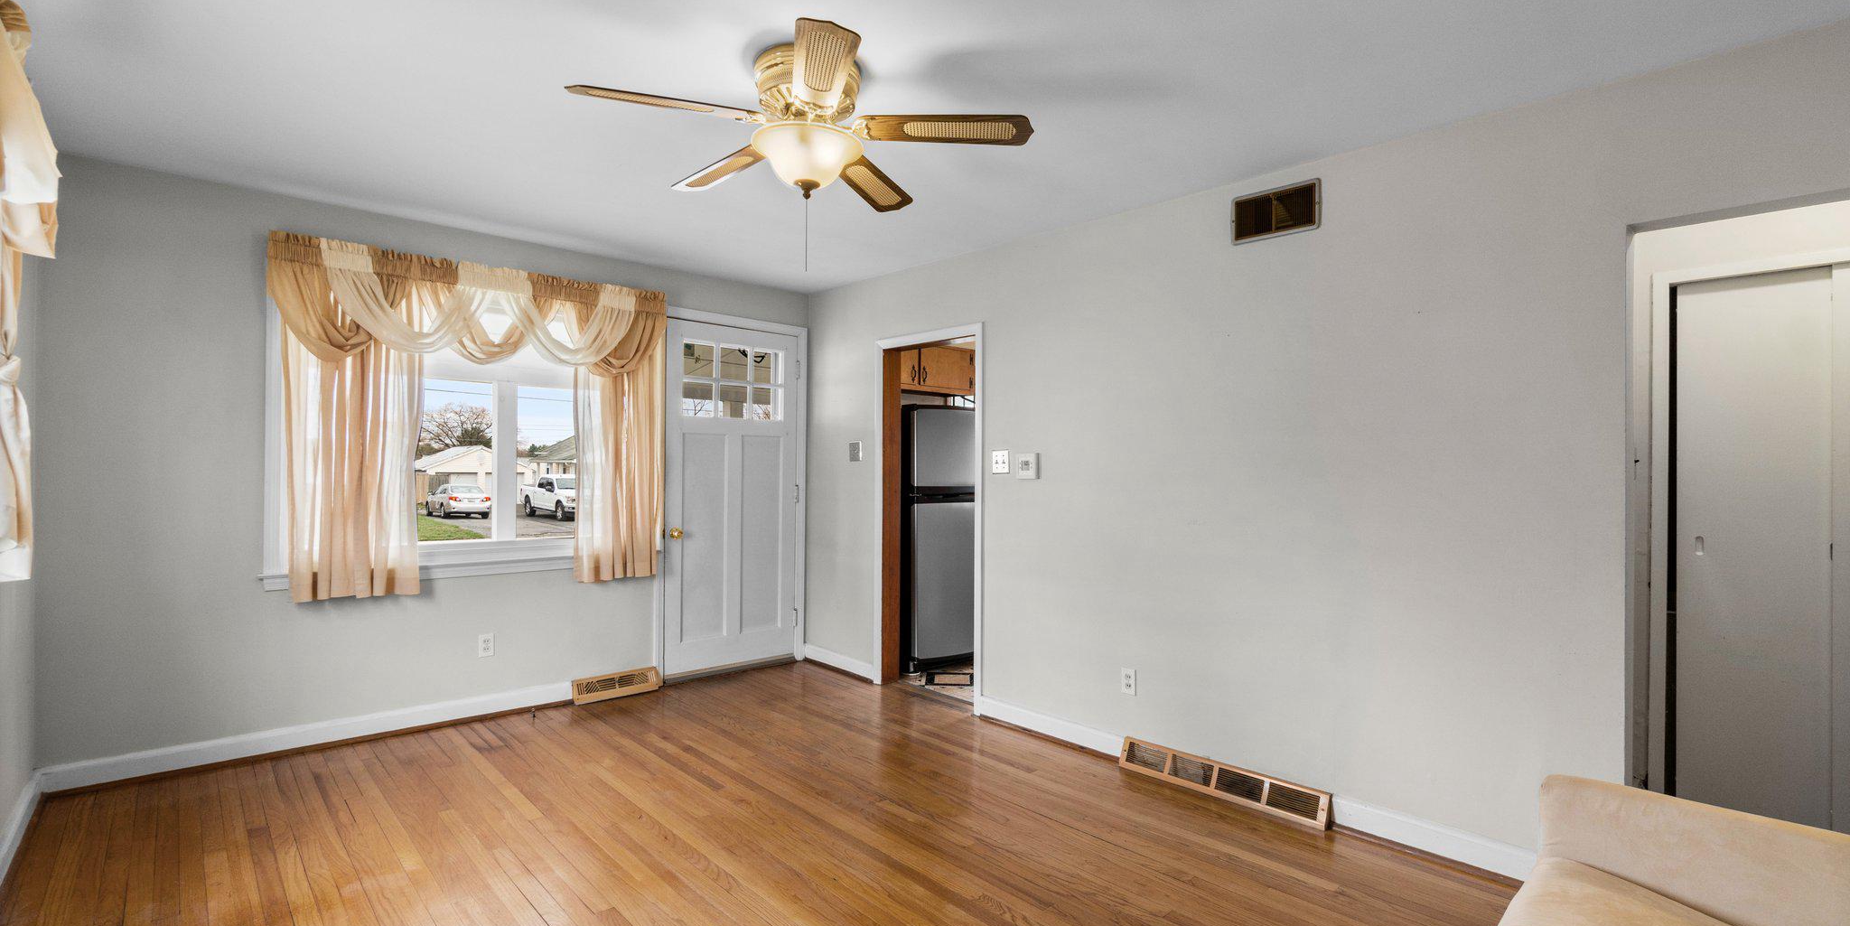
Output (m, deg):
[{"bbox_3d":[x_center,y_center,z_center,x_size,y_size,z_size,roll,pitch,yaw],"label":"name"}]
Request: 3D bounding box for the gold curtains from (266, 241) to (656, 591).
[{"bbox_3d":[-2.121,-0.177,3.799,1.707,1.558,0.120,1,-1,-43],"label":"gold curtains"}]

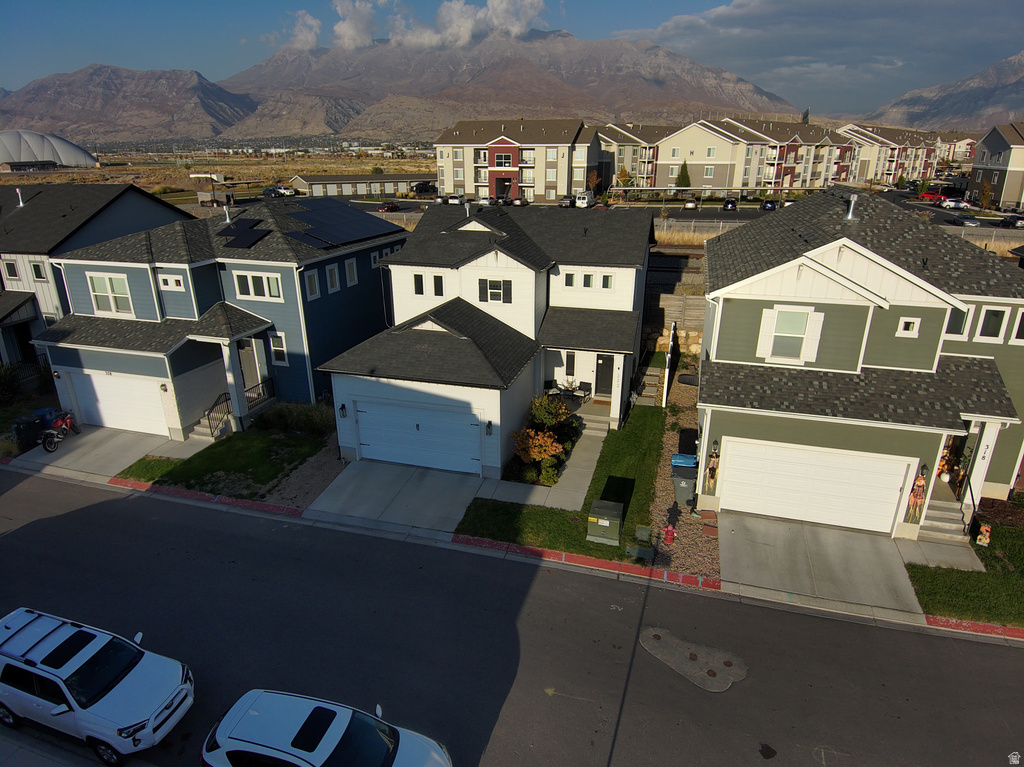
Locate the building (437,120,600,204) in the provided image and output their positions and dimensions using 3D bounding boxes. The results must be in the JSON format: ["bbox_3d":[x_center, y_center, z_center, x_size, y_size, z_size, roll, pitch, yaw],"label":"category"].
[{"bbox_3d":[1.932,-40.285,112.126,27.800,13.000,20.200,6,21,15],"label":"building"}]

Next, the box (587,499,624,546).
[{"bbox_3d":[2.864,4.269,19.024,0.980,1.000,0.800,6,21,15],"label":"box"}]

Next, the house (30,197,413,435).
[{"bbox_3d":[-12.727,-4.464,30.782,9.900,8.700,16.100,6,21,15],"label":"house"}]

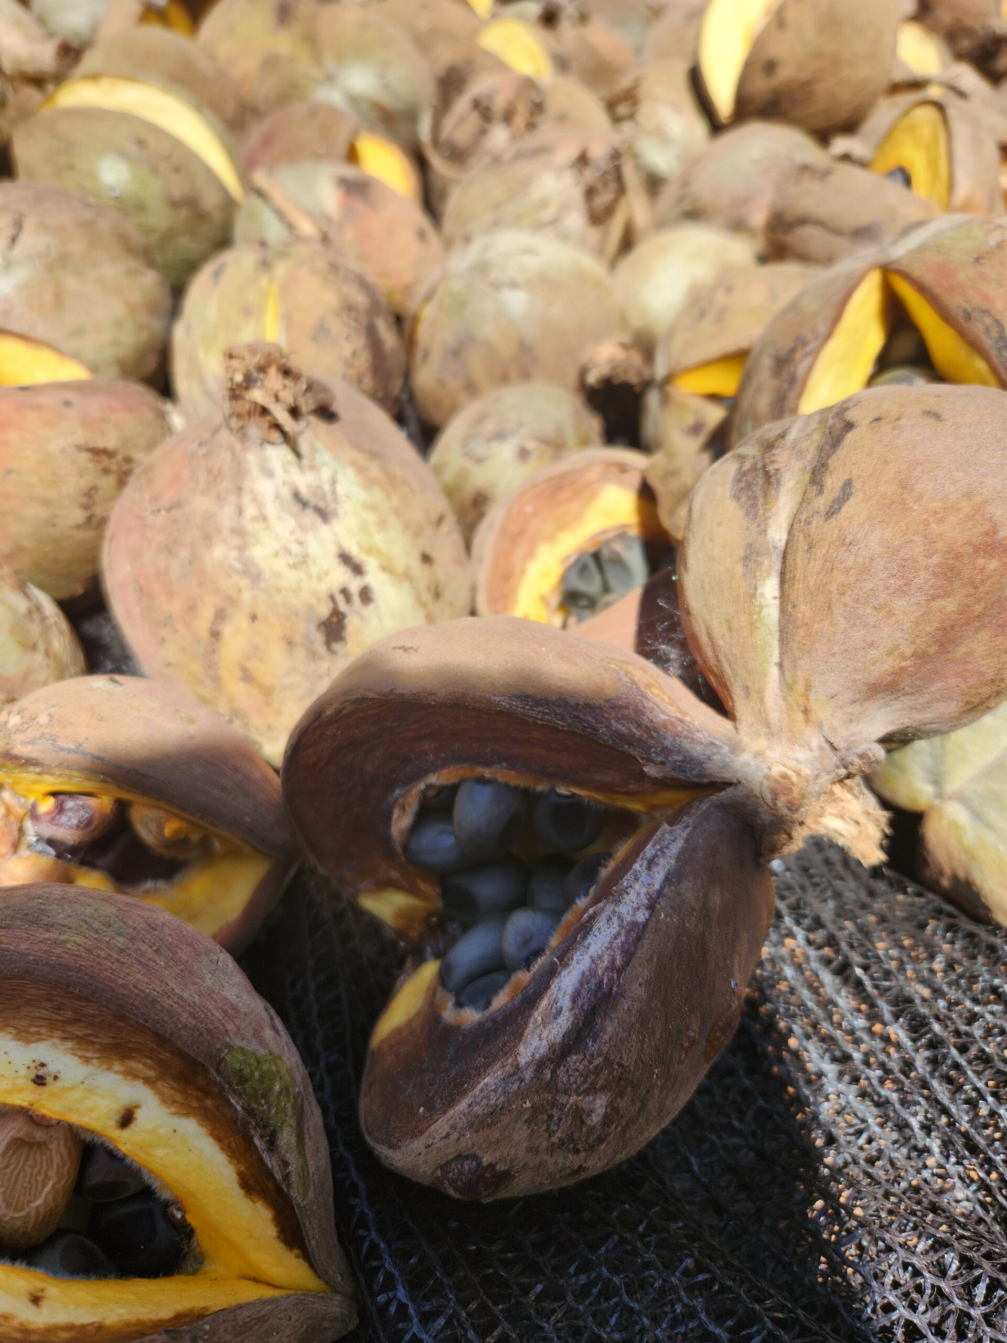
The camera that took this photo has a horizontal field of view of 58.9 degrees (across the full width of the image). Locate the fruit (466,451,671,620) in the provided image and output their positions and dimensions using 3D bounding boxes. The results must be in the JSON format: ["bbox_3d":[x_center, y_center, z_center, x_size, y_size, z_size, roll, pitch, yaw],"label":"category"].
[{"bbox_3d":[0.022,-0.032,0.252,0.064,0.060,0.066,-24,54,-19],"label":"fruit"}]

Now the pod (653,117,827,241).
[{"bbox_3d":[0.103,-0.202,0.390,0.077,0.066,0.075,0,50,0],"label":"pod"}]

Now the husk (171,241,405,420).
[{"bbox_3d":[-0.075,-0.111,0.312,0.080,0.070,0.076,0,50,0],"label":"husk"}]

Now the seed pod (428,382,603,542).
[{"bbox_3d":[0.004,-0.067,0.295,0.058,0.055,0.060,0,50,0],"label":"seed pod"}]

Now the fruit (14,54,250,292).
[{"bbox_3d":[-0.159,-0.214,0.385,0.100,0.088,0.095,0,50,0],"label":"fruit"}]

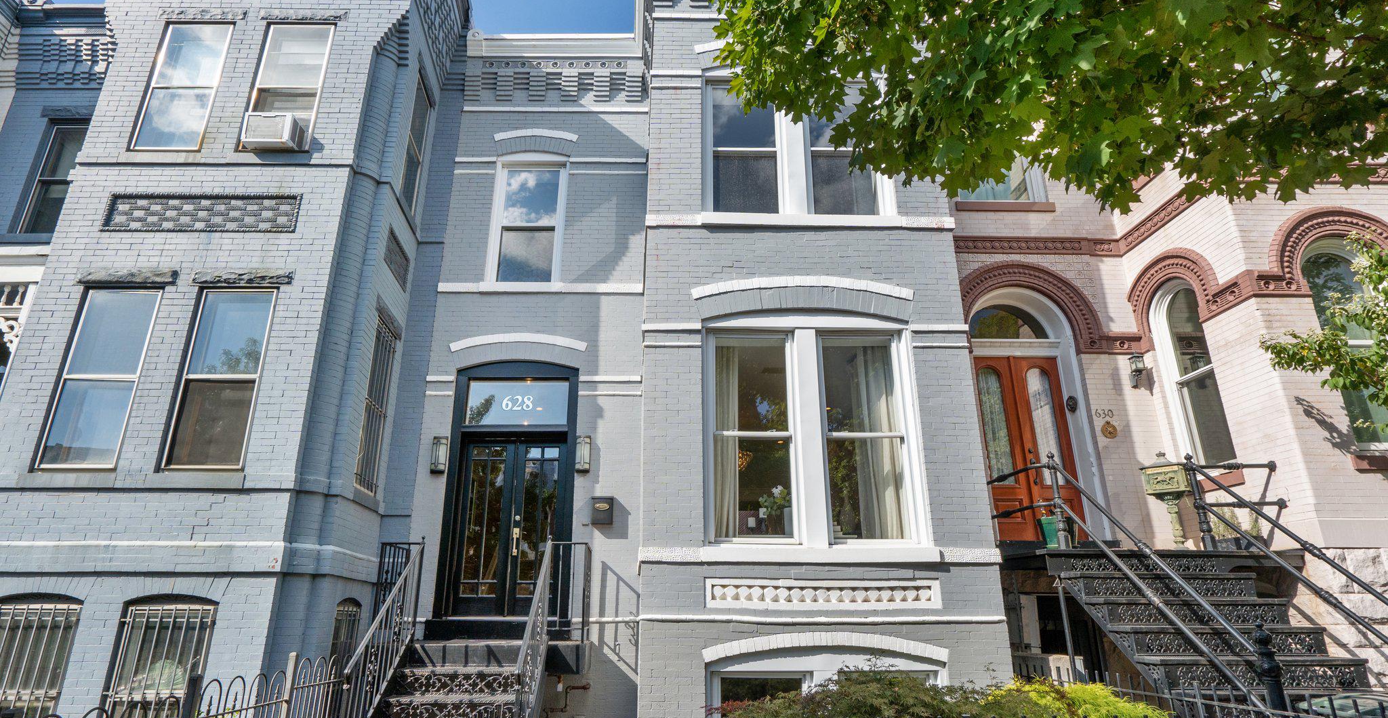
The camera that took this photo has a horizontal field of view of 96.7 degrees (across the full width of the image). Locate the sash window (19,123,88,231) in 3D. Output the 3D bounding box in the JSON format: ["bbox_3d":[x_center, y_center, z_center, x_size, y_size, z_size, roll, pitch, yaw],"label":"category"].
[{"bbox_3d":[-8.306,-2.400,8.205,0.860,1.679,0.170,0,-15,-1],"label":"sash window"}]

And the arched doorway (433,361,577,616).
[{"bbox_3d":[-2.109,1.459,7.196,1.476,2.932,0.250,0,-15,-1],"label":"arched doorway"}]

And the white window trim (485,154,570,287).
[{"bbox_3d":[-2.138,-1.825,8.019,0.967,1.847,0.140,0,-15,-1],"label":"white window trim"}]

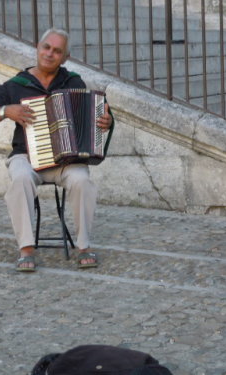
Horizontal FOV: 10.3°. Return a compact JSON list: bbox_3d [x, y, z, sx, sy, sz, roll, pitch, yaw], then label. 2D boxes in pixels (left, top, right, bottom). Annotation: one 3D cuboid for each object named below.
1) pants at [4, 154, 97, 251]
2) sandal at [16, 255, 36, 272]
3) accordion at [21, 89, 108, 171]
[{"bbox_3d":[-0.360,0.045,7.000,0.500,0.530,0.600,-2,7,-5],"label":"pants"},{"bbox_3d":[-0.465,0.391,6.800,0.110,0.085,0.280,-2,7,0],"label":"sandal"},{"bbox_3d":[-0.258,-0.320,6.900,0.465,0.430,0.220,-5,-3,-1],"label":"accordion"}]

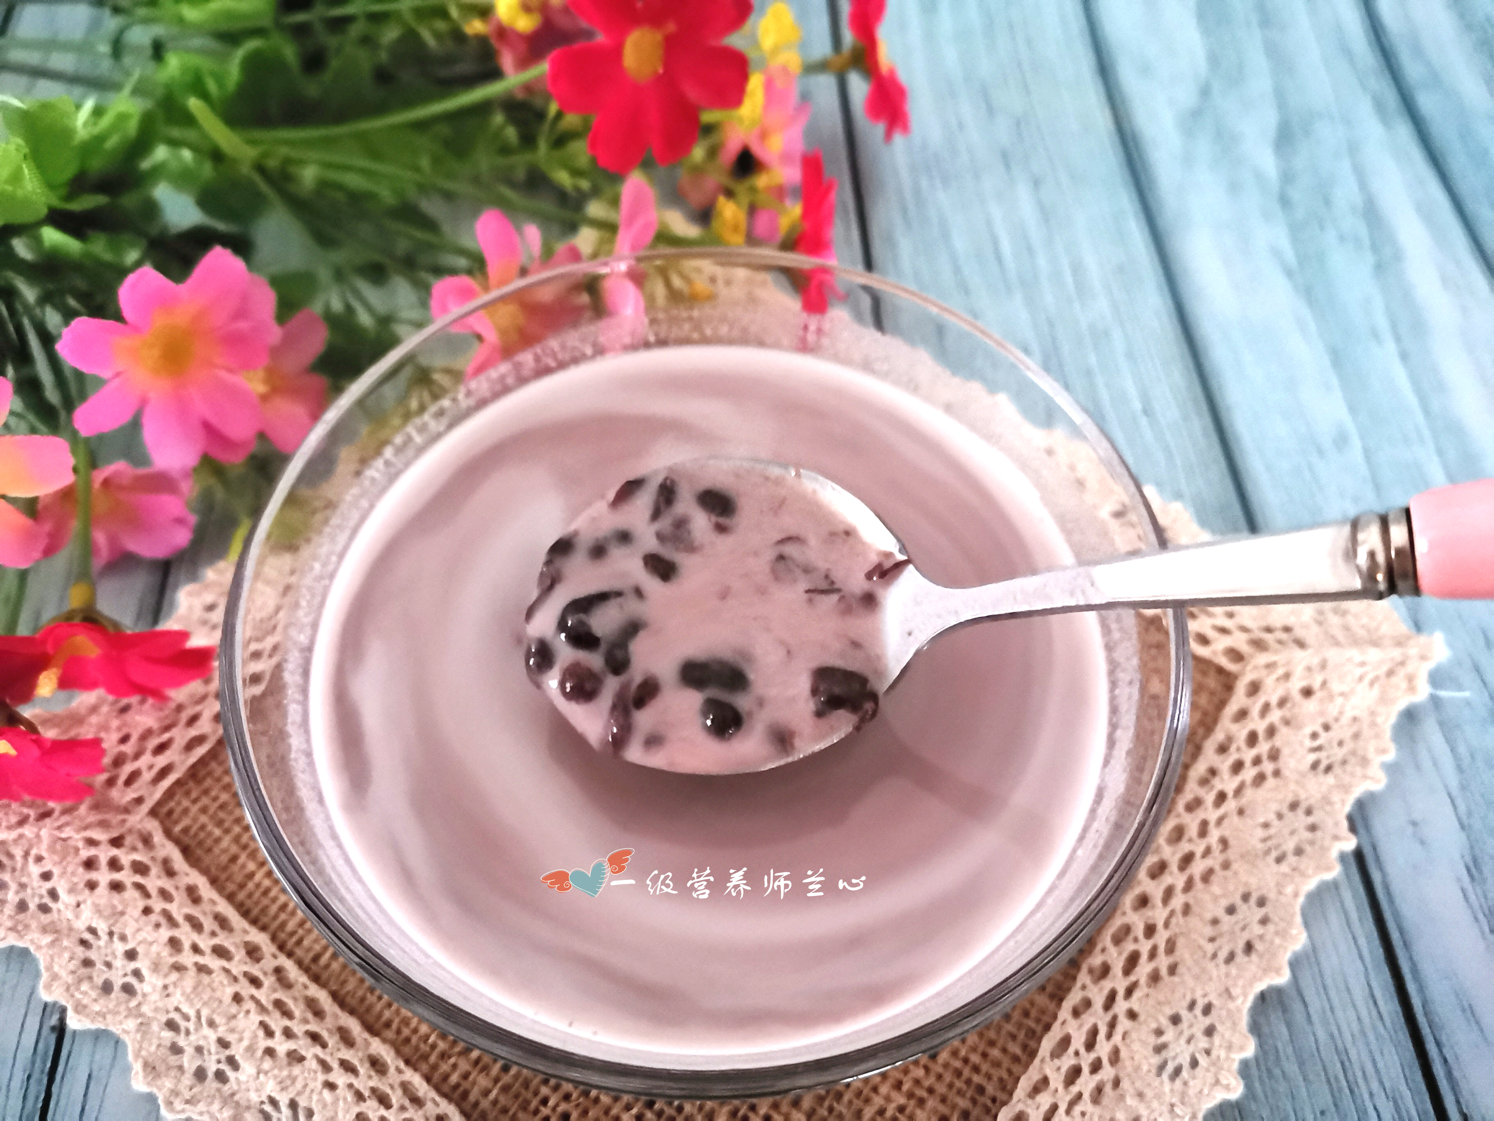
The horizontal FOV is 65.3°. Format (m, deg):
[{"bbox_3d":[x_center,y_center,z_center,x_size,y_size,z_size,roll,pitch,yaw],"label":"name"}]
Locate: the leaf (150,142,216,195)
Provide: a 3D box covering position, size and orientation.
[{"bbox_3d":[-0.138,-0.096,0.284,0.016,0.007,0.013,1,58,-1],"label":"leaf"}]

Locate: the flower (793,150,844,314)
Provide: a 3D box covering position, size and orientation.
[{"bbox_3d":[0.016,-0.073,0.259,0.011,0.037,0.036,-2,58,3],"label":"flower"}]

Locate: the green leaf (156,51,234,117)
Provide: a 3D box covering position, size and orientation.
[{"bbox_3d":[-0.149,-0.129,0.315,0.021,0.009,0.021,7,59,-12],"label":"green leaf"}]

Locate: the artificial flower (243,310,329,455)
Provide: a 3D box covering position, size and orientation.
[{"bbox_3d":[-0.101,-0.038,0.247,0.032,0.033,0.014,-30,24,-19],"label":"artificial flower"}]

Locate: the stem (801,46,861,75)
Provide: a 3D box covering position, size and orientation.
[{"bbox_3d":[0.023,-0.135,0.315,0.017,0.006,0.006,-15,67,-6],"label":"stem"}]

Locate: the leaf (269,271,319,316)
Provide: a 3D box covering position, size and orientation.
[{"bbox_3d":[-0.108,-0.063,0.277,0.011,0.005,0.012,6,59,-10],"label":"leaf"}]

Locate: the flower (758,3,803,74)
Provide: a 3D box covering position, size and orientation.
[{"bbox_3d":[0.009,-0.141,0.315,0.011,0.011,0.018,0,78,1],"label":"flower"}]

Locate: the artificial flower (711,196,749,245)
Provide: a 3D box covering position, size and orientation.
[{"bbox_3d":[-0.004,-0.083,0.285,0.009,0.009,0.011,0,78,0],"label":"artificial flower"}]

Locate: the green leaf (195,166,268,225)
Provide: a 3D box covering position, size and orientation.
[{"bbox_3d":[-0.127,-0.089,0.286,0.018,0.006,0.016,1,58,-1],"label":"green leaf"}]

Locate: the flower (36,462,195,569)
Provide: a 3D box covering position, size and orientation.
[{"bbox_3d":[-0.121,-0.009,0.224,0.032,0.026,0.016,-14,41,-11],"label":"flower"}]

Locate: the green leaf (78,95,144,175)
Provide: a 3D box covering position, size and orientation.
[{"bbox_3d":[-0.145,-0.097,0.265,0.016,0.014,0.014,1,58,-1],"label":"green leaf"}]

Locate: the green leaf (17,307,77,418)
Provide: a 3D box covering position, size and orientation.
[{"bbox_3d":[-0.159,-0.045,0.265,0.009,0.005,0.025,-12,68,-19],"label":"green leaf"}]

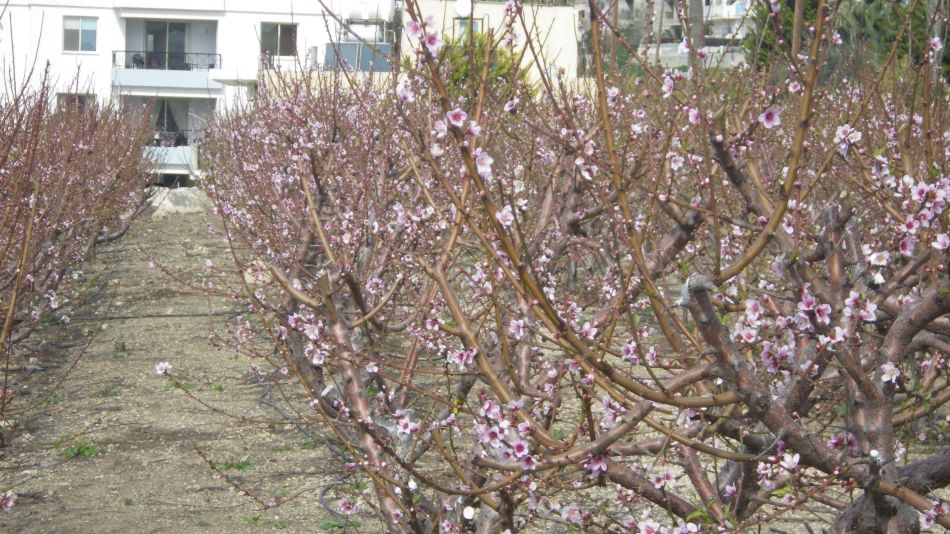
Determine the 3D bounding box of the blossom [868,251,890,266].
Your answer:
[{"bbox_3d":[0.698,-0.015,5.000,0.037,0.034,0.020,2,-26,21],"label":"blossom"}]

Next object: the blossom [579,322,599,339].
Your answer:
[{"bbox_3d":[0.212,0.120,5.400,0.035,0.033,0.023,-1,-24,-20],"label":"blossom"}]

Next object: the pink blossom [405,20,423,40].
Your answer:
[{"bbox_3d":[-0.109,-0.420,5.150,0.033,0.034,0.020,3,1,24],"label":"pink blossom"}]

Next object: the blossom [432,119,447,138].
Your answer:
[{"bbox_3d":[-0.062,-0.243,5.100,0.033,0.035,0.023,-1,1,-30],"label":"blossom"}]

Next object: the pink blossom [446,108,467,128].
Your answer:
[{"bbox_3d":[-0.032,-0.259,5.050,0.035,0.034,0.020,1,0,0],"label":"pink blossom"}]

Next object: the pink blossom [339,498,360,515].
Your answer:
[{"bbox_3d":[-0.235,0.448,5.400,0.036,0.031,0.022,0,-8,-6],"label":"pink blossom"}]

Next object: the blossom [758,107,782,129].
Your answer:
[{"bbox_3d":[0.490,-0.247,4.800,0.038,0.036,0.020,0,6,6],"label":"blossom"}]

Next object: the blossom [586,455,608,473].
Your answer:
[{"bbox_3d":[0.225,0.361,5.300,0.037,0.034,0.023,0,30,-7],"label":"blossom"}]

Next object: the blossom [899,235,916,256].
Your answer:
[{"bbox_3d":[0.747,-0.037,5.000,0.034,0.037,0.020,0,3,-37],"label":"blossom"}]

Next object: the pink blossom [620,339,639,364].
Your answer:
[{"bbox_3d":[0.288,0.160,5.400,0.034,0.038,0.023,1,3,17],"label":"pink blossom"}]

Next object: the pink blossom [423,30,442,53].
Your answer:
[{"bbox_3d":[-0.073,-0.395,5.100,0.036,0.037,0.020,0,6,-3],"label":"pink blossom"}]

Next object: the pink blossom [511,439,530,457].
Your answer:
[{"bbox_3d":[0.086,0.342,5.450,0.035,0.034,0.020,0,3,0],"label":"pink blossom"}]

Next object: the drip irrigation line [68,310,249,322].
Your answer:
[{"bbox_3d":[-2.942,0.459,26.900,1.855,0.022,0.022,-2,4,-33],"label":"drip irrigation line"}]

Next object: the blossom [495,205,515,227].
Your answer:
[{"bbox_3d":[0.051,-0.090,5.050,0.035,0.036,0.020,1,0,-6],"label":"blossom"}]

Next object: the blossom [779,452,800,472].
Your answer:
[{"bbox_3d":[0.555,0.343,5.100,0.037,0.034,0.023,0,-41,8],"label":"blossom"}]

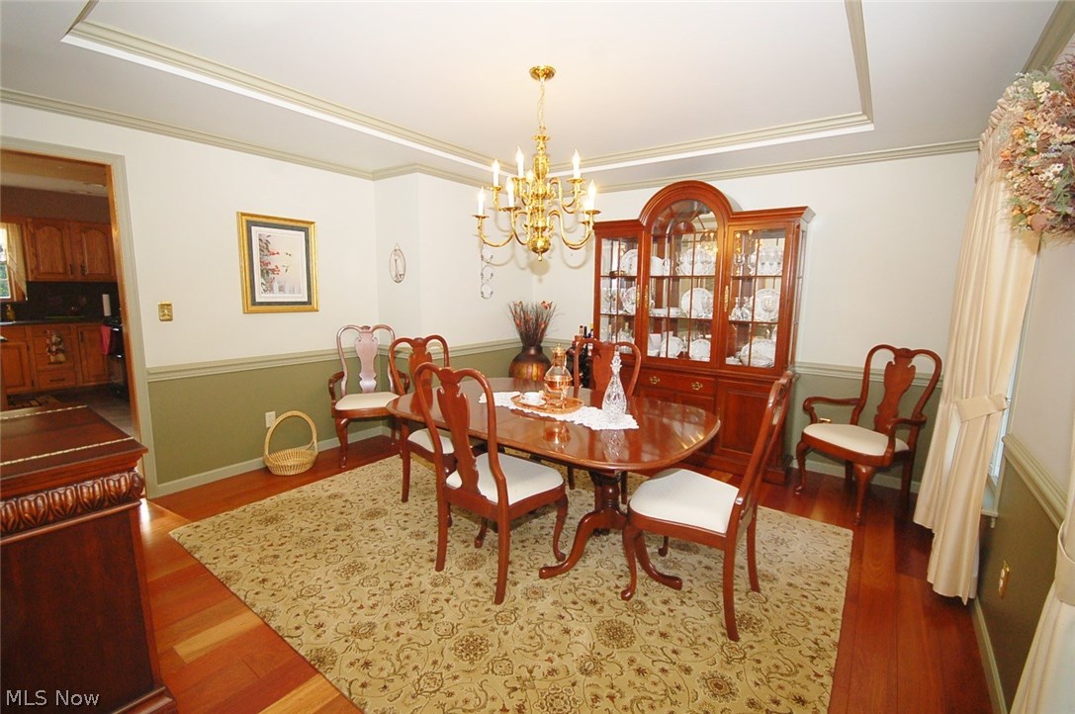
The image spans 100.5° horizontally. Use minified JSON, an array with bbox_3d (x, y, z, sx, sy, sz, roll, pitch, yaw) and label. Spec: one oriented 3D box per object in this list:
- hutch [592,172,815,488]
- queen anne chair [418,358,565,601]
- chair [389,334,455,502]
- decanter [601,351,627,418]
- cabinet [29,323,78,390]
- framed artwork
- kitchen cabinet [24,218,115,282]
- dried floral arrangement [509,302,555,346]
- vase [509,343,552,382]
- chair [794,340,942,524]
[{"bbox_3d":[1.276,-0.286,3.821,1.700,2.220,0.450,9,12,37],"label":"hutch"},{"bbox_3d":[-0.210,0.550,2.228,0.530,1.090,0.590,8,12,37],"label":"queen anne chair"},{"bbox_3d":[-0.577,0.429,2.919,0.570,1.090,0.530,8,12,37],"label":"chair"},{"bbox_3d":[0.402,0.133,2.280,0.123,0.335,0.123,2,9,0],"label":"decanter"},{"bbox_3d":[-5.830,-0.022,5.383,0.600,0.787,0.367,9,12,37],"label":"cabinet"},{"bbox_3d":[-1.917,-0.685,3.360,0.030,0.700,0.540,8,12,37],"label":"framed artwork"},{"bbox_3d":[-5.725,-1.295,5.515,0.320,0.725,0.775,9,12,37],"label":"kitchen cabinet"},{"bbox_3d":[-0.060,-0.315,4.369,0.450,0.460,0.430,1,9,-1],"label":"dried floral arrangement"},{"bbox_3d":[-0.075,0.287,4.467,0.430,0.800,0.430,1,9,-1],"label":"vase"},{"bbox_3d":[2.150,0.468,2.937,0.590,1.060,0.610,-1,10,-18],"label":"chair"}]

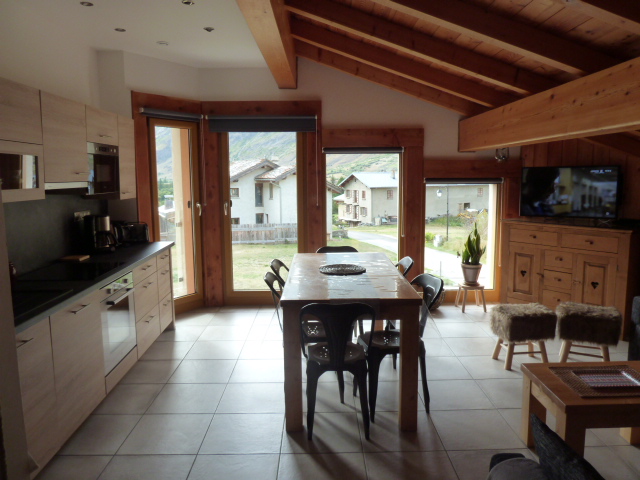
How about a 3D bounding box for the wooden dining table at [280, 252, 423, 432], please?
[{"bbox_3d":[0.188,0.646,3.569,0.820,0.810,1.640,-1,7,-1],"label":"wooden dining table"}]

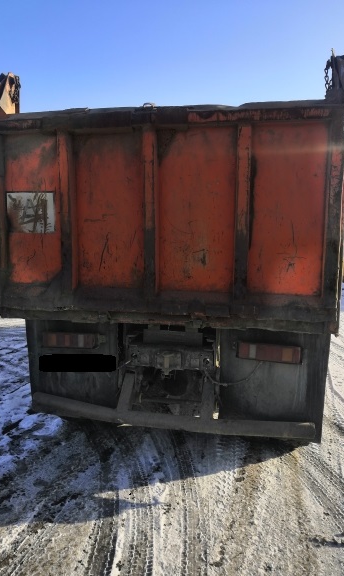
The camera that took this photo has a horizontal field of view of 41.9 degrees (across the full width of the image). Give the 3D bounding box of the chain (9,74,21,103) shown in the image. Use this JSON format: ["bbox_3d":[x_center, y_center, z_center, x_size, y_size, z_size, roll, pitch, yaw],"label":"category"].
[{"bbox_3d":[-1.147,-1.445,3.274,0.072,0.205,0.060,1,5,10],"label":"chain"}]

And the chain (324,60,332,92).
[{"bbox_3d":[1.006,-1.359,2.889,0.050,0.195,0.050,1,5,10],"label":"chain"}]

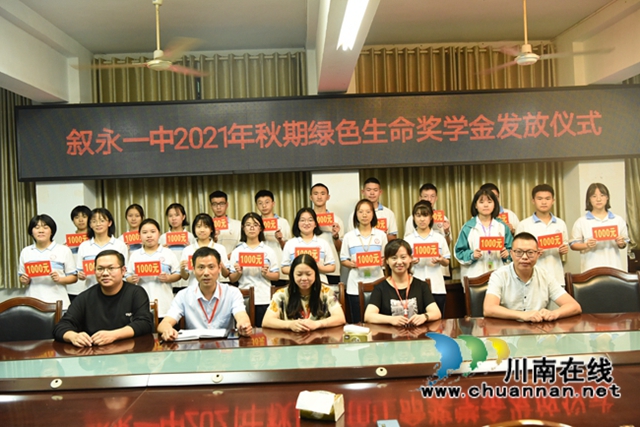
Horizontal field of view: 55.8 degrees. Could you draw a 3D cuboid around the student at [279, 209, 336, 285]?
[{"bbox_3d":[-0.098,0.715,5.226,0.460,1.514,0.370,-2,1,-2],"label":"student"}]

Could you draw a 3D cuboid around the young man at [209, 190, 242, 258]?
[{"bbox_3d":[-0.908,0.635,5.622,0.460,1.715,0.360,-2,0,-5],"label":"young man"}]

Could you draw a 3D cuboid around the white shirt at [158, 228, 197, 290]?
[{"bbox_3d":[-1.337,0.422,5.671,0.400,0.590,0.270,-2,0,-7],"label":"white shirt"}]

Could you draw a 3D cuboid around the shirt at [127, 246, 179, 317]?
[{"bbox_3d":[-1.369,0.563,4.972,0.450,0.610,0.280,-2,0,-9],"label":"shirt"}]

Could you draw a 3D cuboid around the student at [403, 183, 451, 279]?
[{"bbox_3d":[1.016,0.562,5.751,0.460,1.714,0.360,-2,1,3],"label":"student"}]

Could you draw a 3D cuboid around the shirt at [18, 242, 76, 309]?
[{"bbox_3d":[-2.254,0.521,5.000,0.470,0.570,0.290,-2,1,-6],"label":"shirt"}]

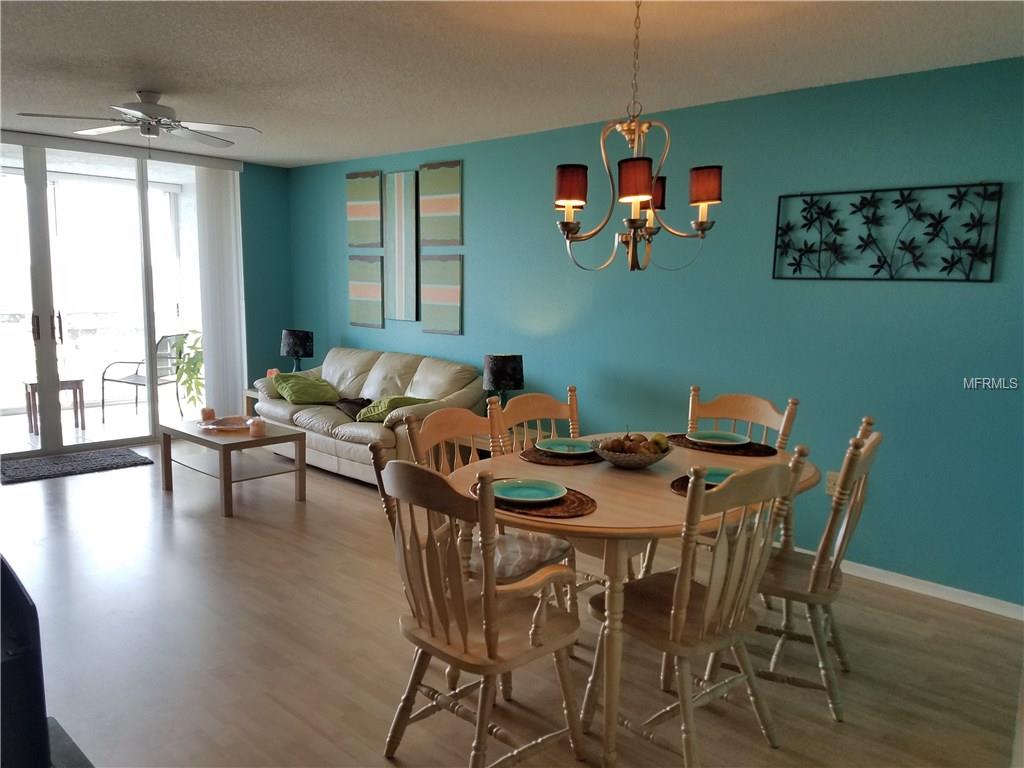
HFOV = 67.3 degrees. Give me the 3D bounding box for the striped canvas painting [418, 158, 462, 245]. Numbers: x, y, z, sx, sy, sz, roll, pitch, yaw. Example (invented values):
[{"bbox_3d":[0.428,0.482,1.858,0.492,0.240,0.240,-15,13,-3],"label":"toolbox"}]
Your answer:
[{"bbox_3d":[-0.521,-1.337,5.726,0.447,0.600,0.038,8,10,42],"label":"striped canvas painting"}]

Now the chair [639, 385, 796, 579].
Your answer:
[{"bbox_3d":[0.884,0.539,3.420,0.510,0.980,0.510,9,11,44],"label":"chair"}]

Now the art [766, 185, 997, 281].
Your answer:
[{"bbox_3d":[1.754,-0.711,3.686,1.000,0.422,0.035,8,10,42],"label":"art"}]

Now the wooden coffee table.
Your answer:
[{"bbox_3d":[-1.859,0.521,5.133,0.885,0.450,0.565,8,10,42],"label":"wooden coffee table"}]

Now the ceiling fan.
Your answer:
[{"bbox_3d":[-1.990,-1.479,4.232,1.260,0.260,1.240,2,8,6],"label":"ceiling fan"}]

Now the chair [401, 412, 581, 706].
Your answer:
[{"bbox_3d":[-0.051,0.588,2.923,0.510,0.980,0.510,7,10,36],"label":"chair"}]

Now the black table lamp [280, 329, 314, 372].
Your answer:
[{"bbox_3d":[-1.826,-0.182,6.567,0.275,0.540,0.275,8,10,42],"label":"black table lamp"}]

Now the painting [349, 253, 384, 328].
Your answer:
[{"bbox_3d":[-1.228,-0.777,6.496,0.445,0.592,0.033,8,10,42],"label":"painting"}]

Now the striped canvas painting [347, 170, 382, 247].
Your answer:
[{"bbox_3d":[-1.230,-1.450,6.418,0.450,0.604,0.033,8,10,42],"label":"striped canvas painting"}]

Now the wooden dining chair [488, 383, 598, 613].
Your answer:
[{"bbox_3d":[0.262,0.535,3.358,0.510,0.980,0.510,8,11,43],"label":"wooden dining chair"}]

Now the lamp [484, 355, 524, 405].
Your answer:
[{"bbox_3d":[-0.056,0.069,5.071,0.260,0.525,0.260,1,8,0],"label":"lamp"}]

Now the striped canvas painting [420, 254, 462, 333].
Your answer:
[{"bbox_3d":[-0.529,-0.674,5.810,0.445,0.588,0.038,8,10,42],"label":"striped canvas painting"}]

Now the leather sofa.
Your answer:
[{"bbox_3d":[-1.107,0.220,5.838,1.970,0.870,0.860,8,10,42],"label":"leather sofa"}]

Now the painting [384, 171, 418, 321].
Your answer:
[{"bbox_3d":[-0.868,-1.079,6.076,0.376,1.155,0.040,8,10,42],"label":"painting"}]

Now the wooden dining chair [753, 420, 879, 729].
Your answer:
[{"bbox_3d":[1.025,0.618,2.809,0.530,0.985,0.500,5,9,28],"label":"wooden dining chair"}]

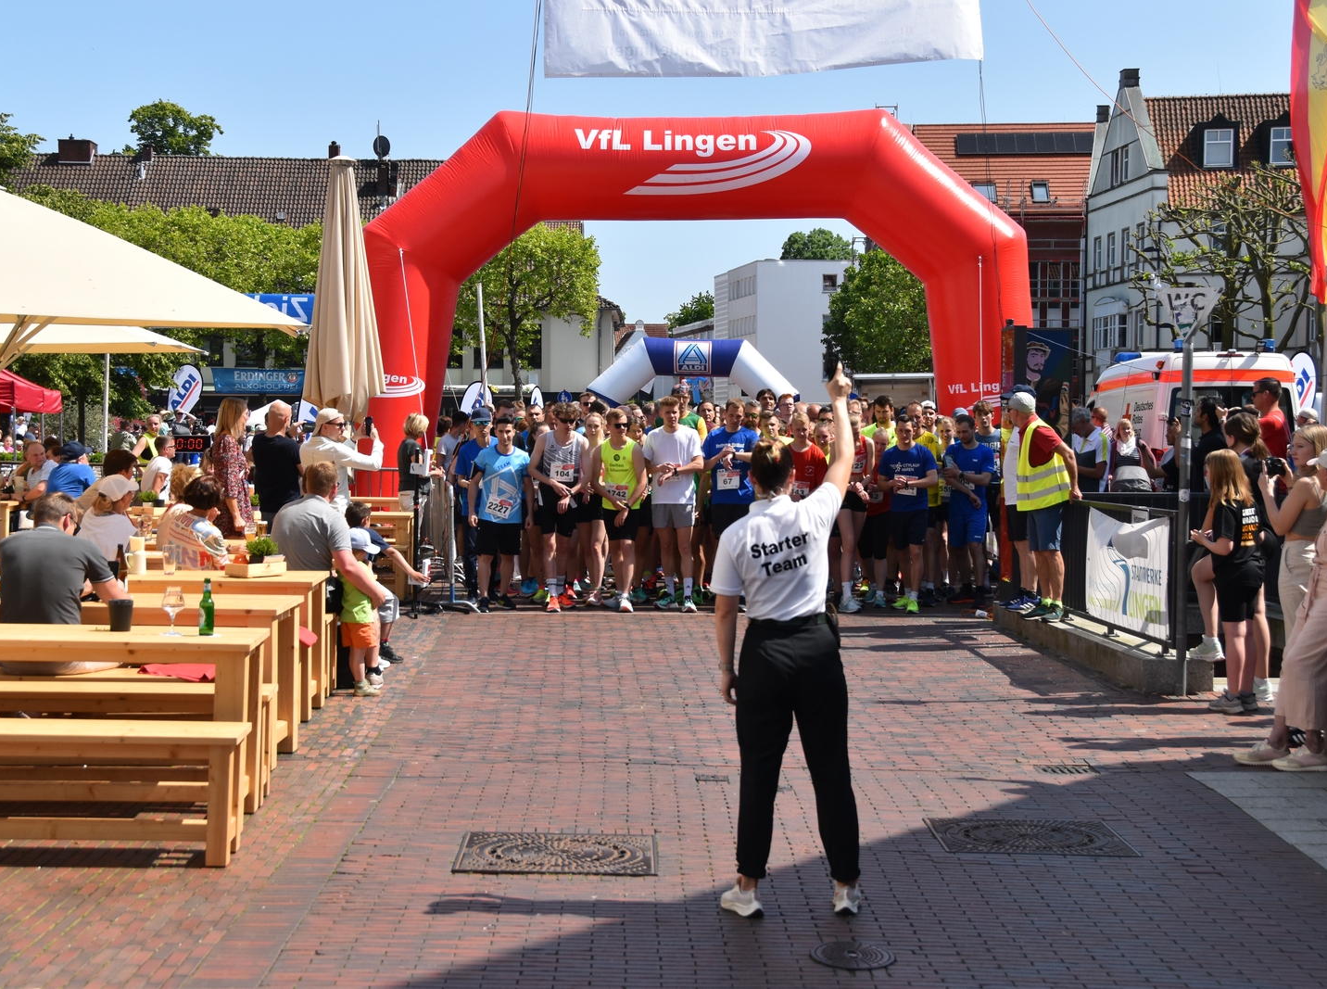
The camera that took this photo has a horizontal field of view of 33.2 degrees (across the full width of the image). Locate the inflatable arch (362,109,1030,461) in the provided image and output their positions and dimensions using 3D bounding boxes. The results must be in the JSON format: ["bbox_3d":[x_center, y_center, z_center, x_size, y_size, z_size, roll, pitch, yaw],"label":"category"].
[{"bbox_3d":[0.319,-1.490,22.256,6.850,4.600,1.100,0,3,0],"label":"inflatable arch"}]

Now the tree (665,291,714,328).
[{"bbox_3d":[3.549,-13.373,209.612,7.500,11.800,7.500,0,3,0],"label":"tree"}]

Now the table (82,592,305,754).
[{"bbox_3d":[-2.840,0.880,10.830,2.050,0.730,0.700,1,2,0],"label":"table"}]

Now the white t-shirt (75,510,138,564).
[{"bbox_3d":[-3.286,0.357,13.129,0.390,0.550,0.290,1,3,20],"label":"white t-shirt"}]

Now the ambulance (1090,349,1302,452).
[{"bbox_3d":[8.330,-1.020,35.500,2.000,2.620,5.600,0,2,-1],"label":"ambulance"}]

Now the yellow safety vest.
[{"bbox_3d":[2.926,-0.227,17.100,0.310,0.700,0.460,0,3,-16],"label":"yellow safety vest"}]

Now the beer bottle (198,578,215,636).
[{"bbox_3d":[-1.950,0.482,9.500,0.064,0.241,0.064,0,2,0],"label":"beer bottle"}]

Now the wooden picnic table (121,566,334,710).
[{"bbox_3d":[-3.033,0.822,12.169,2.340,0.760,0.720,1,3,2],"label":"wooden picnic table"}]

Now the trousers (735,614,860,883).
[{"bbox_3d":[0.460,0.862,7.646,0.430,0.930,0.290,0,3,3],"label":"trousers"}]

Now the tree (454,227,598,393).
[{"bbox_3d":[-3.624,-3.680,55.000,4.300,6.290,4.200,0,2,0],"label":"tree"}]

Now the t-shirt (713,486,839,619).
[{"bbox_3d":[0.385,0.198,7.616,0.430,0.470,0.280,0,3,5],"label":"t-shirt"}]

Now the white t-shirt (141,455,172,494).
[{"bbox_3d":[-4.710,-0.095,20.717,0.320,0.600,0.440,-1,3,-25],"label":"white t-shirt"}]

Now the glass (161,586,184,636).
[{"bbox_3d":[-2.019,0.473,9.150,0.094,0.195,0.094,0,3,0],"label":"glass"}]

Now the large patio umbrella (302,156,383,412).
[{"bbox_3d":[-2.669,-0.908,18.600,0.660,3.840,0.660,0,2,0],"label":"large patio umbrella"}]

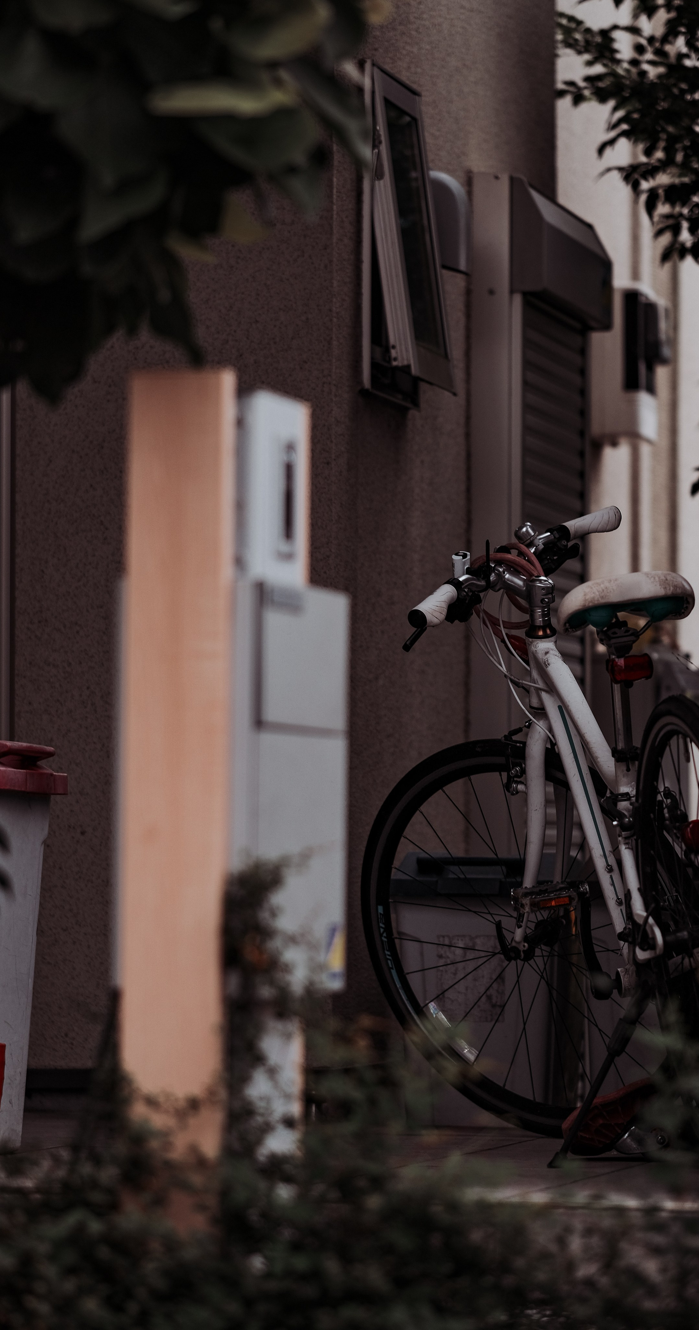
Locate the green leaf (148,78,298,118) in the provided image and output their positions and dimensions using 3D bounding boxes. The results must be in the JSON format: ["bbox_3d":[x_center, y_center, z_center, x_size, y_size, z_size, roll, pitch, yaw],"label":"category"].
[{"bbox_3d":[-0.107,-0.478,4.200,0.126,0.034,0.065,0,-3,0],"label":"green leaf"}]

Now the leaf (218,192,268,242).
[{"bbox_3d":[-0.095,-0.396,4.400,0.044,0.044,0.040,0,-3,0],"label":"leaf"}]

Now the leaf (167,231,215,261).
[{"bbox_3d":[-0.138,-0.365,4.350,0.043,0.026,0.040,0,-3,0],"label":"leaf"}]

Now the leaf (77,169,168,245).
[{"bbox_3d":[-0.195,-0.397,4.300,0.079,0.065,0.055,0,-3,0],"label":"leaf"}]

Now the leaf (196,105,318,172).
[{"bbox_3d":[-0.079,-0.452,4.250,0.108,0.066,0.060,0,-3,0],"label":"leaf"}]

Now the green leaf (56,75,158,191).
[{"bbox_3d":[-0.206,-0.455,4.250,0.087,0.098,0.055,0,-3,0],"label":"green leaf"}]

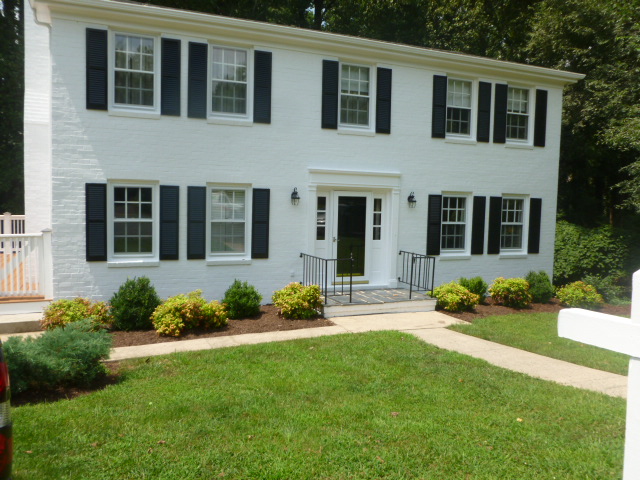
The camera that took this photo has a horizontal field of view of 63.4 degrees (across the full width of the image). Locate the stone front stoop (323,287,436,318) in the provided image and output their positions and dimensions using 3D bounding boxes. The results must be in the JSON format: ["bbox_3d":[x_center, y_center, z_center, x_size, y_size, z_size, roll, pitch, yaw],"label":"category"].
[{"bbox_3d":[0.982,1.313,10.863,2.511,0.244,1.434,0,4,-22],"label":"stone front stoop"}]

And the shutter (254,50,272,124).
[{"bbox_3d":[-1.141,-3.041,10.365,0.357,1.410,0.040,0,4,-22],"label":"shutter"}]

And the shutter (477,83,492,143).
[{"bbox_3d":[3.947,-3.064,12.449,0.355,1.418,0.040,0,4,-22],"label":"shutter"}]

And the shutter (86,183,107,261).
[{"bbox_3d":[-4.058,-0.315,9.415,0.355,1.413,0.040,0,4,-22],"label":"shutter"}]

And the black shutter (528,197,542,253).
[{"bbox_3d":[5.495,-0.348,13.261,0.355,1.413,0.040,0,4,-22],"label":"black shutter"}]

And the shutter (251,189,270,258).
[{"bbox_3d":[-1.210,-0.335,10.525,0.356,1.404,0.045,0,4,-22],"label":"shutter"}]

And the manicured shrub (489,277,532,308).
[{"bbox_3d":[4.339,1.157,11.826,0.940,0.667,0.846,0,4,-22],"label":"manicured shrub"}]

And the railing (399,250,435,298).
[{"bbox_3d":[1.845,0.737,11.123,0.543,0.834,1.367,0,4,-22],"label":"railing"}]

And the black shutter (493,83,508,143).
[{"bbox_3d":[4.401,-3.066,12.632,0.355,1.418,0.040,0,4,-22],"label":"black shutter"}]

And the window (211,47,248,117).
[{"bbox_3d":[-1.756,-3.074,10.186,0.818,1.363,0.103,0,4,-22],"label":"window"}]

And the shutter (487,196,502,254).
[{"bbox_3d":[4.313,-0.344,12.785,0.355,1.413,0.040,0,4,-22],"label":"shutter"}]

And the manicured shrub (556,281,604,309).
[{"bbox_3d":[5.751,1.184,11.397,1.000,0.567,0.920,0,4,-22],"label":"manicured shrub"}]

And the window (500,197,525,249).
[{"bbox_3d":[4.903,-0.409,13.143,0.825,1.377,0.112,0,4,-22],"label":"window"}]

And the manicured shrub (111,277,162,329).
[{"bbox_3d":[-3.183,1.035,8.937,0.808,0.827,0.790,0,4,-22],"label":"manicured shrub"}]

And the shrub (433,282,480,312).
[{"bbox_3d":[2.917,1.191,11.103,0.959,0.583,0.846,0,4,-22],"label":"shrub"}]

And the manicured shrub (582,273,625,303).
[{"bbox_3d":[6.771,1.141,12.286,1.000,0.625,0.920,0,4,-22],"label":"manicured shrub"}]

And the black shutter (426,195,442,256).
[{"bbox_3d":[2.675,-0.339,12.102,0.357,1.410,0.040,0,4,-22],"label":"black shutter"}]

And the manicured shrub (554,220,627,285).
[{"bbox_3d":[7.987,0.402,15.400,2.050,1.950,1.850,0,4,-22],"label":"manicured shrub"}]

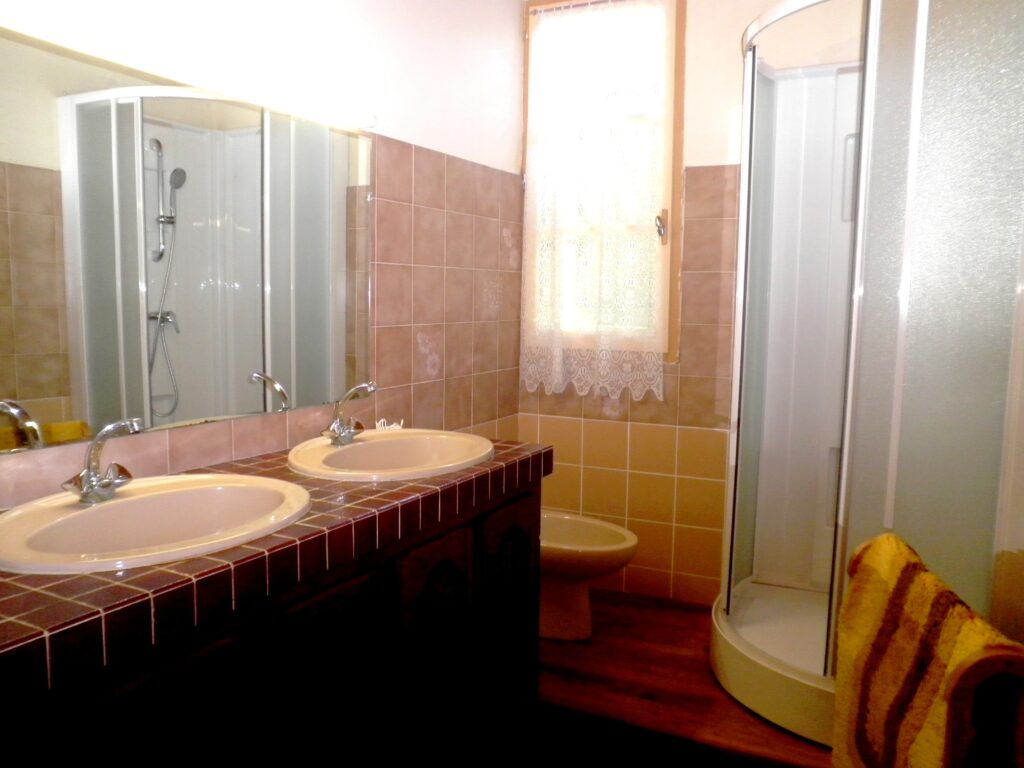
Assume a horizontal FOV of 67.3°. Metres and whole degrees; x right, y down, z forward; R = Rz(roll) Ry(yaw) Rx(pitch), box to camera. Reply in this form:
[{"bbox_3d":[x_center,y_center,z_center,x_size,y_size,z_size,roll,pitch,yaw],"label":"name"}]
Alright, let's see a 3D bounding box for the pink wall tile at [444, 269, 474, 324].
[{"bbox_3d":[-0.199,-0.325,2.859,0.012,0.198,0.198,4,7,27],"label":"pink wall tile"}]

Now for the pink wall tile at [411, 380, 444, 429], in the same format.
[{"bbox_3d":[-0.293,0.093,2.700,0.010,0.198,0.198,4,7,27],"label":"pink wall tile"}]

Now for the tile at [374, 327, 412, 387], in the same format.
[{"bbox_3d":[-0.386,-0.089,2.529,0.012,0.198,0.198,4,7,27],"label":"tile"}]

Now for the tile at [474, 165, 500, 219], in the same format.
[{"bbox_3d":[-0.098,-0.734,2.959,0.010,0.200,0.200,4,7,27],"label":"tile"}]

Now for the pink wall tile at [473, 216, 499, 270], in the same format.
[{"bbox_3d":[-0.104,-0.542,3.014,0.012,0.198,0.198,4,7,27],"label":"pink wall tile"}]

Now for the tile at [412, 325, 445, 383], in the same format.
[{"bbox_3d":[-0.292,-0.107,2.677,0.010,0.198,0.198,4,7,27],"label":"tile"}]

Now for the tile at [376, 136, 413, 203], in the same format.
[{"bbox_3d":[-0.372,-0.677,2.431,0.010,0.200,0.200,4,7,27],"label":"tile"}]

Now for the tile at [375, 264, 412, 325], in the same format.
[{"bbox_3d":[-0.379,-0.286,2.473,0.010,0.200,0.200,4,7,27],"label":"tile"}]

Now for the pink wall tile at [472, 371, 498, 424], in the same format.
[{"bbox_3d":[-0.108,0.054,3.045,0.010,0.200,0.200,4,7,27],"label":"pink wall tile"}]

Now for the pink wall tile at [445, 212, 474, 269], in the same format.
[{"bbox_3d":[-0.197,-0.524,2.837,0.012,0.198,0.198,4,7,27],"label":"pink wall tile"}]

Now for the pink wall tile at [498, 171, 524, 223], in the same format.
[{"bbox_3d":[-0.006,-0.753,3.136,0.010,0.200,0.200,4,7,27],"label":"pink wall tile"}]

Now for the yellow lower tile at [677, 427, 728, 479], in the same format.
[{"bbox_3d":[0.744,0.274,3.004,0.198,0.198,0.012,4,7,27],"label":"yellow lower tile"}]

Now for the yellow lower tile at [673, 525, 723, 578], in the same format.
[{"bbox_3d":[0.730,0.662,3.018,0.200,0.200,0.010,4,7,27],"label":"yellow lower tile"}]

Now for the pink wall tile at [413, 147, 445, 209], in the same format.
[{"bbox_3d":[-0.287,-0.704,2.638,0.012,0.198,0.198,4,7,27],"label":"pink wall tile"}]

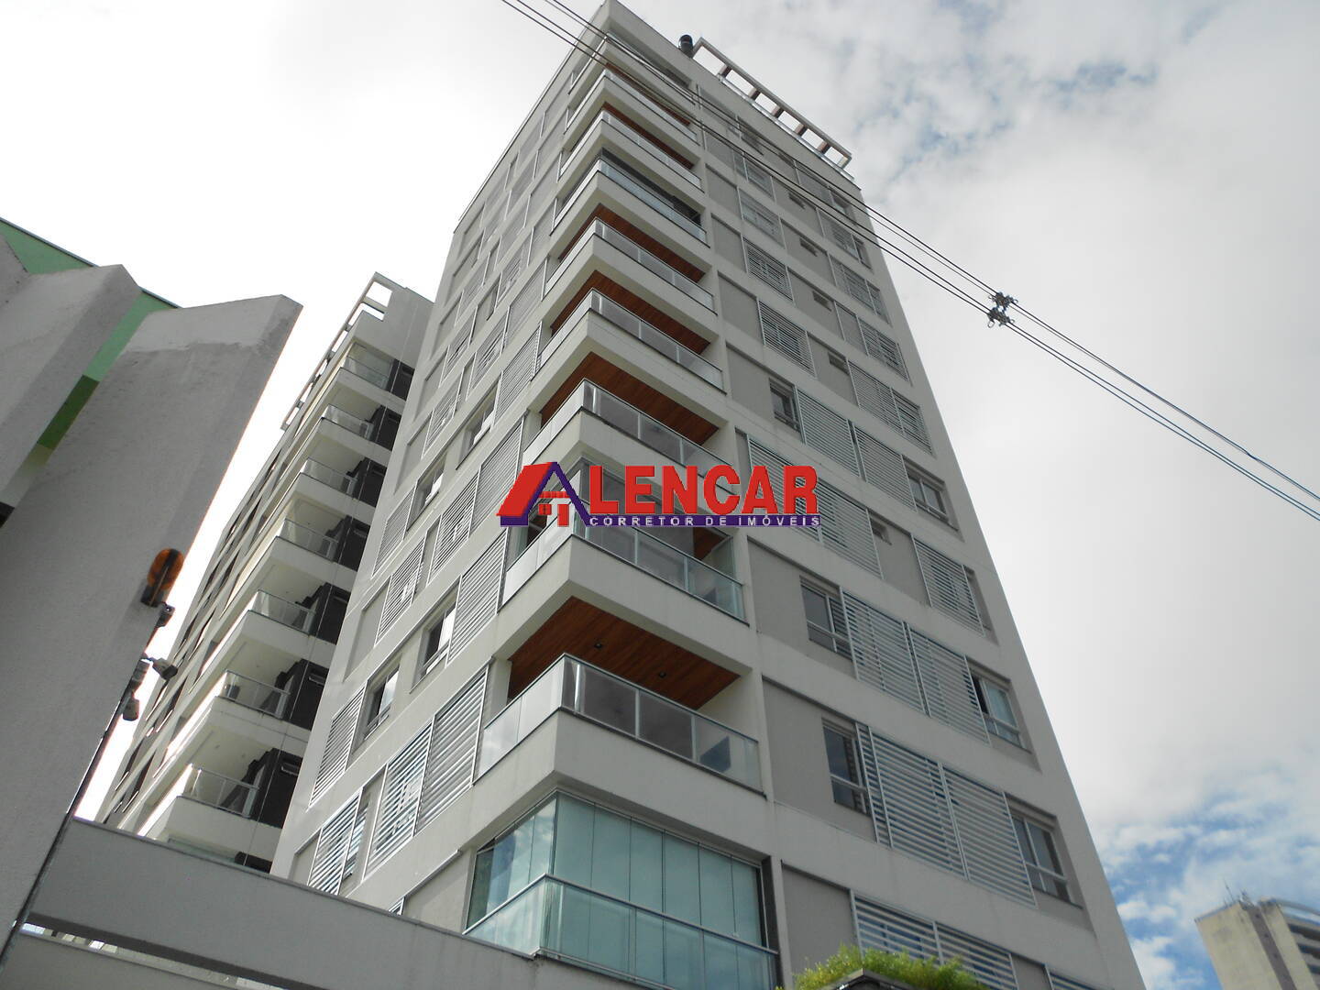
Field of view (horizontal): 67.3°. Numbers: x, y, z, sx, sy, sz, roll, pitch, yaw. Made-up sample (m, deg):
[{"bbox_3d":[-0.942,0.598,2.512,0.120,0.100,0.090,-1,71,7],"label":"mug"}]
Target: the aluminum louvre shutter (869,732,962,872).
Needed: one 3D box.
[{"bbox_3d":[3.883,4.658,15.013,1.624,1.975,0.060,28,-54,-24],"label":"aluminum louvre shutter"}]

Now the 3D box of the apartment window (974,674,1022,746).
[{"bbox_3d":[6.220,3.968,18.592,1.479,1.349,0.120,28,-54,-24],"label":"apartment window"}]

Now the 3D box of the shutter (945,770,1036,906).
[{"bbox_3d":[5.155,5.348,15.669,1.554,1.975,0.060,28,-54,-24],"label":"shutter"}]

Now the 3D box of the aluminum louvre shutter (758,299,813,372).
[{"bbox_3d":[2.996,-3.660,23.466,1.584,1.980,0.059,29,-54,-25],"label":"aluminum louvre shutter"}]

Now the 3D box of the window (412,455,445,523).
[{"bbox_3d":[-5.221,-0.064,22.537,0.120,1.305,1.305,28,-54,-24],"label":"window"}]

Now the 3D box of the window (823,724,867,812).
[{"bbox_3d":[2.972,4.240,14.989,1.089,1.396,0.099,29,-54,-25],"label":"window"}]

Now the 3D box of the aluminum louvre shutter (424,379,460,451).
[{"bbox_3d":[-5.300,-2.006,24.488,0.060,1.975,1.563,28,-54,-24],"label":"aluminum louvre shutter"}]

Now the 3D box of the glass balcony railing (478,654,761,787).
[{"bbox_3d":[-0.511,3.590,13.299,3.237,0.911,2.049,29,-54,-25],"label":"glass balcony railing"}]

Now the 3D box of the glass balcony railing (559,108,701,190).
[{"bbox_3d":[-0.747,-8.269,26.192,3.237,0.911,2.049,29,-54,-25],"label":"glass balcony railing"}]

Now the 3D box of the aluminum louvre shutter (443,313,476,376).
[{"bbox_3d":[-5.413,-3.945,26.657,0.060,2.016,1.610,29,-54,-24],"label":"aluminum louvre shutter"}]

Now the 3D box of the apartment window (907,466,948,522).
[{"bbox_3d":[6.155,0.122,22.839,1.363,1.372,0.090,29,-54,-24],"label":"apartment window"}]

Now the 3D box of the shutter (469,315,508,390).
[{"bbox_3d":[-3.994,-3.302,23.317,0.060,1.975,1.610,28,-54,-24],"label":"shutter"}]

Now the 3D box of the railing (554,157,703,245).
[{"bbox_3d":[-0.708,-6.293,24.043,3.237,0.911,2.049,29,-54,-25],"label":"railing"}]

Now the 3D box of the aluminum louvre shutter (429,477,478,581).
[{"bbox_3d":[-3.933,0.576,19.004,0.060,2.015,1.580,29,-54,-24],"label":"aluminum louvre shutter"}]

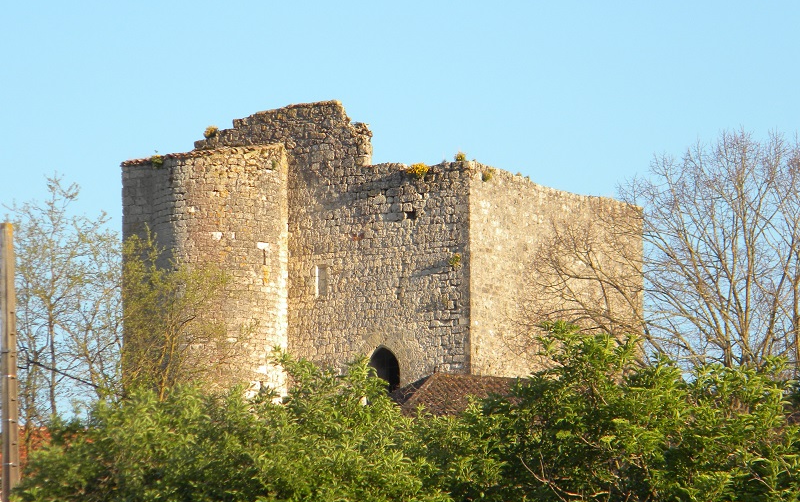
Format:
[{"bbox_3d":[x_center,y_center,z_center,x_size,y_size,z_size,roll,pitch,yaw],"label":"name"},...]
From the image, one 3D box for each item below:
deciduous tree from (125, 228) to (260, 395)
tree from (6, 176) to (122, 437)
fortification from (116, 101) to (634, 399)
[{"bbox_3d":[-6.683,2.385,203.000,4.297,6.083,4.000,0,-9,0],"label":"deciduous tree"},{"bbox_3d":[-10.548,1.934,202.000,3.647,8.729,3.800,0,-9,0],"label":"tree"},{"bbox_3d":[-1.225,1.149,216.812,13.949,10.781,13.118,-6,-11,33],"label":"fortification"}]

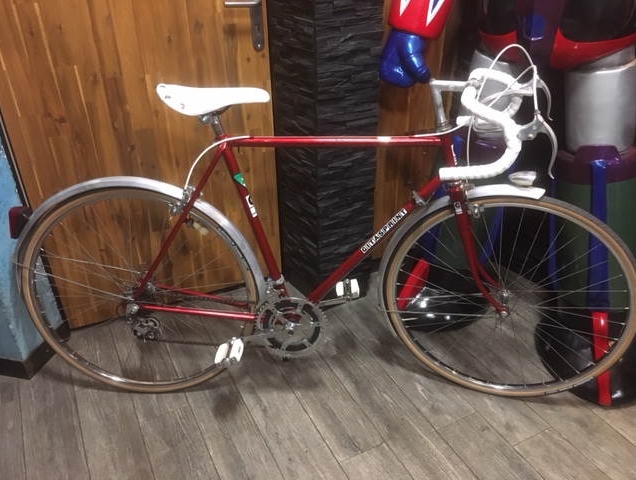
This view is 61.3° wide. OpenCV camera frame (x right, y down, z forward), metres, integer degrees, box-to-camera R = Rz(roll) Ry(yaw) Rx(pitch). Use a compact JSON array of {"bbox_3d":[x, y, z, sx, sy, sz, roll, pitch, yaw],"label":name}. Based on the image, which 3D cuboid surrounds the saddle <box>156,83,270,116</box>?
[{"bbox_3d":[-0.250,-0.342,1.290,0.274,0.068,0.152,0,27,1],"label":"saddle"}]

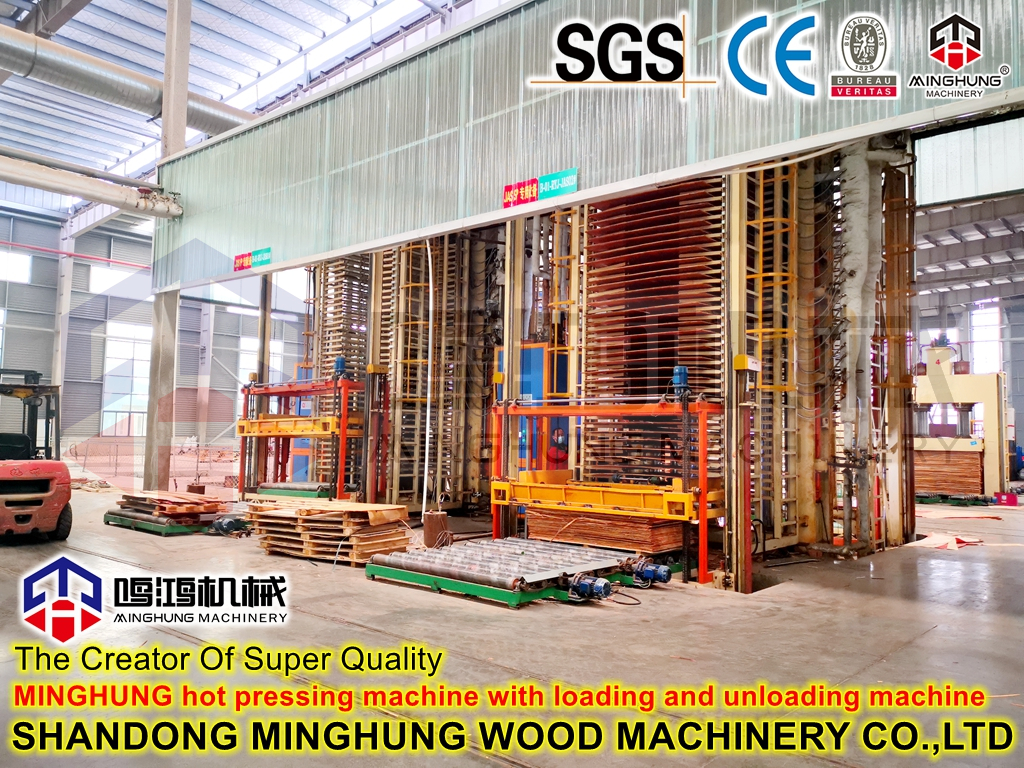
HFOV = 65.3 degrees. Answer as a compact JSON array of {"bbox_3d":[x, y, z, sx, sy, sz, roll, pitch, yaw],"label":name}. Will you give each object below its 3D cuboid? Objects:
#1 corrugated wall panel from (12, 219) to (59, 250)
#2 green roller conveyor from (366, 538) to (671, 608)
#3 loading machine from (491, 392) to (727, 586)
[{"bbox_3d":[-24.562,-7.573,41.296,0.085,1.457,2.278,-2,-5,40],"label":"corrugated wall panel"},{"bbox_3d":[-0.053,1.974,8.642,2.114,0.262,2.145,-2,-5,40],"label":"green roller conveyor"},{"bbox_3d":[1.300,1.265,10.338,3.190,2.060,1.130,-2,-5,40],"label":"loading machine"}]

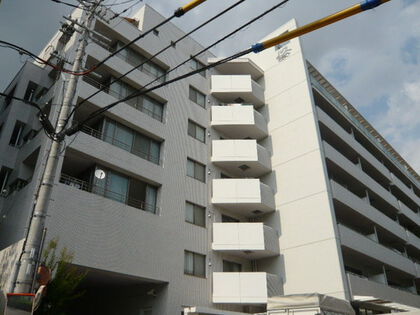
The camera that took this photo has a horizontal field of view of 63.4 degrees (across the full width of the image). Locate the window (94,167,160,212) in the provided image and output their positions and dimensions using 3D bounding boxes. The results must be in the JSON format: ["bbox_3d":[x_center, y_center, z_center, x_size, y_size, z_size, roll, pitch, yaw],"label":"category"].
[{"bbox_3d":[-4.160,1.647,17.013,0.150,1.650,3.700,-25,-38,38],"label":"window"}]

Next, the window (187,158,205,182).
[{"bbox_3d":[-0.826,0.815,20.784,0.150,1.189,1.569,-24,-36,37],"label":"window"}]

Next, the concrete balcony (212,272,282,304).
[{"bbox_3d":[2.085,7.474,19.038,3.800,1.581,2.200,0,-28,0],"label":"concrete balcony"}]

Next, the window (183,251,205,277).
[{"bbox_3d":[-0.807,5.736,18.112,0.150,1.189,1.569,-24,-36,37],"label":"window"}]

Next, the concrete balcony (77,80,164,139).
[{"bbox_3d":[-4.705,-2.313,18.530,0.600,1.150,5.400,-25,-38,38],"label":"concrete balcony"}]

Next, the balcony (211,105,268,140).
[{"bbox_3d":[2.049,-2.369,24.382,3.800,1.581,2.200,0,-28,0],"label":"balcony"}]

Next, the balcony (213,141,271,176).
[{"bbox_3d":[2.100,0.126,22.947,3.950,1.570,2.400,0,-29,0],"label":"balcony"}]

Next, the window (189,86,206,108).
[{"bbox_3d":[-0.844,-4.107,23.456,0.150,1.189,1.569,-24,-36,37],"label":"window"}]

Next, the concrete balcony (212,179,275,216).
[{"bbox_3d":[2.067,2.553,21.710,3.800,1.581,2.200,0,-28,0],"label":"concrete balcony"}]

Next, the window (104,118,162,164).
[{"bbox_3d":[-4.125,-0.804,18.407,0.150,1.650,3.600,-25,-38,38],"label":"window"}]

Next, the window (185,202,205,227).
[{"bbox_3d":[-0.818,3.297,19.526,0.120,1.200,1.650,-25,-38,38],"label":"window"}]

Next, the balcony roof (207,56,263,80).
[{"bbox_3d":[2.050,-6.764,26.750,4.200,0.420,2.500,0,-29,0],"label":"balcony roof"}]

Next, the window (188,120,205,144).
[{"bbox_3d":[-0.835,-1.646,22.120,0.150,1.189,1.569,-24,-36,37],"label":"window"}]

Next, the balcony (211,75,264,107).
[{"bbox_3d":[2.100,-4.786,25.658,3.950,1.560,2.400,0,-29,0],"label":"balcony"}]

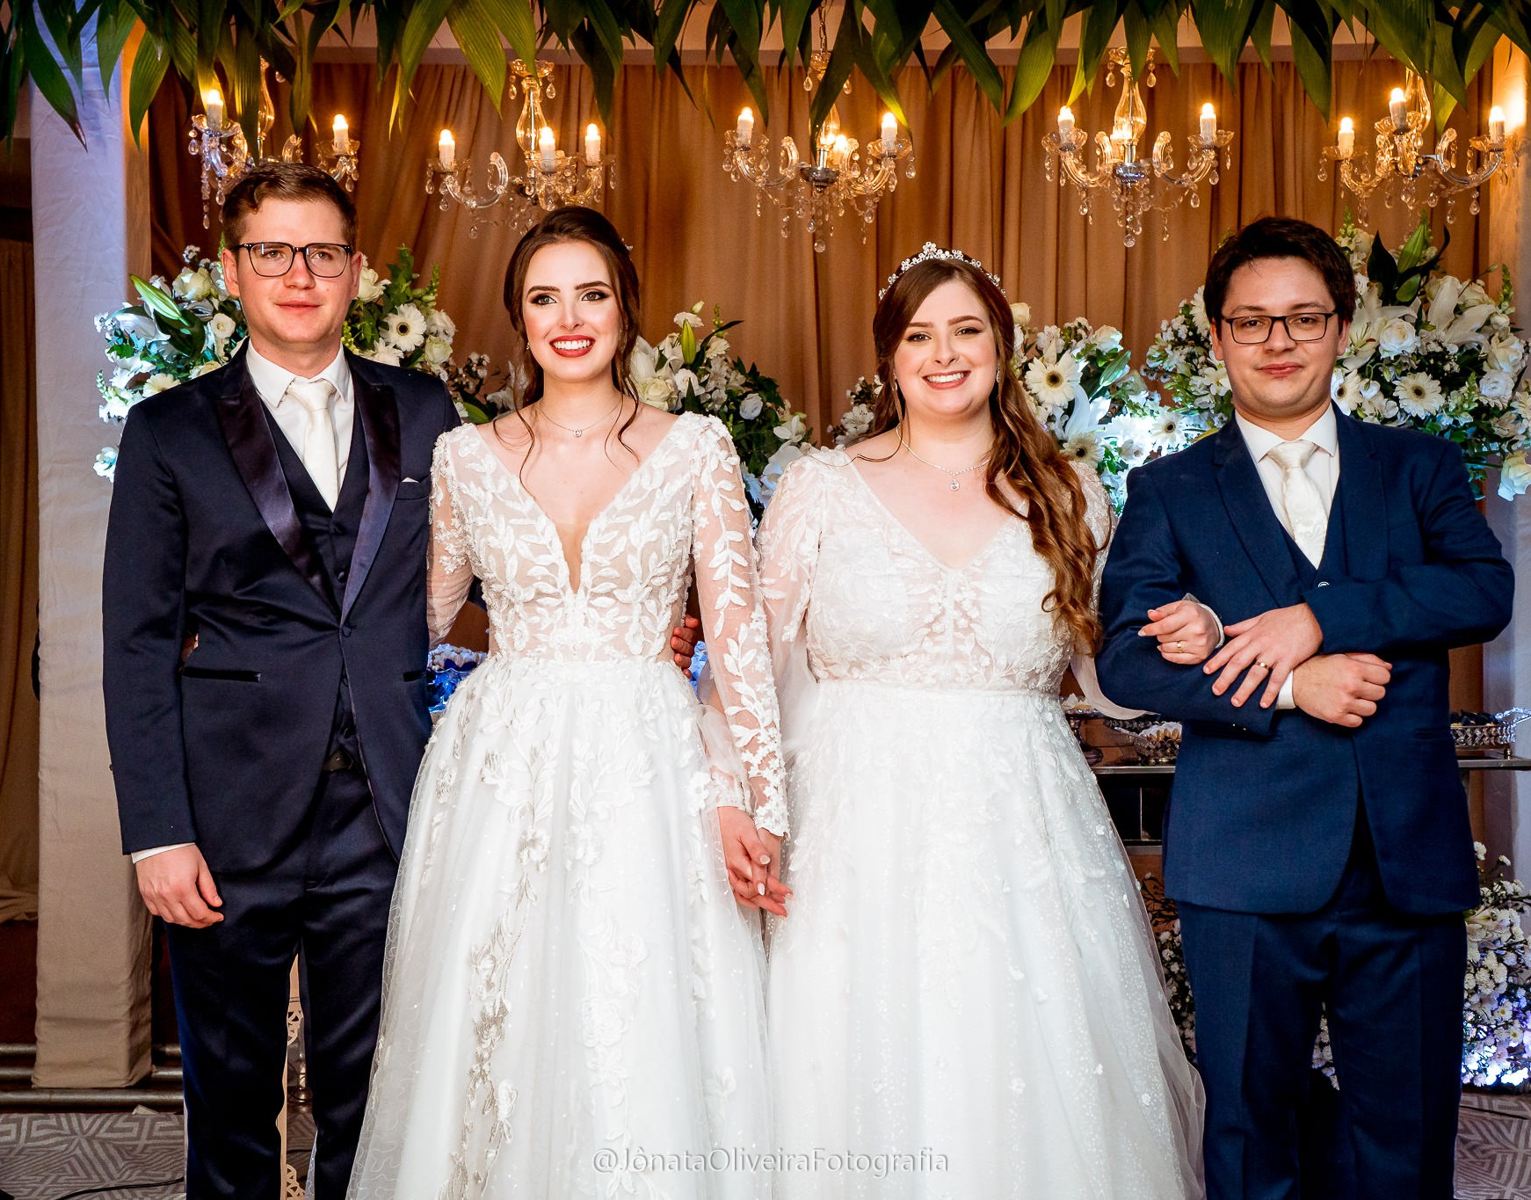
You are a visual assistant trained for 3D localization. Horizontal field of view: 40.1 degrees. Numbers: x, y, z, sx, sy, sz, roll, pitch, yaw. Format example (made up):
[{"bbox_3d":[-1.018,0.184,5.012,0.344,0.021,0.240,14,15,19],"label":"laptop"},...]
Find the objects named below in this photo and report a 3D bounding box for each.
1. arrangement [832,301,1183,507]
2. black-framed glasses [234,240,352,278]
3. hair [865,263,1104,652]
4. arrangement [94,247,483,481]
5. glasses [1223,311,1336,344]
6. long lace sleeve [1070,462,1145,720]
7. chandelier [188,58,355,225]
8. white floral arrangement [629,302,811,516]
[{"bbox_3d":[0.511,-0.404,4.400,0.720,0.440,0.460,0,1,0],"label":"arrangement"},{"bbox_3d":[-0.612,-0.431,2.727,0.142,0.046,0.145,0,1,-16],"label":"black-framed glasses"},{"bbox_3d":[0.286,-0.189,2.710,0.290,0.490,0.270,0,1,5],"label":"hair"},{"bbox_3d":[-1.024,-0.495,4.450,0.800,0.520,0.520,0,1,0],"label":"arrangement"},{"bbox_3d":[0.652,-0.338,2.668,0.144,0.042,0.145,-3,1,13],"label":"glasses"},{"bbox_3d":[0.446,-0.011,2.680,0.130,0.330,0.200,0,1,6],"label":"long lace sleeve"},{"bbox_3d":[-1.200,-1.107,5.100,0.420,0.450,0.420,0,1,0],"label":"chandelier"},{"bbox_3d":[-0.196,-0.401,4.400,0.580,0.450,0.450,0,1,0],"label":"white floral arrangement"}]

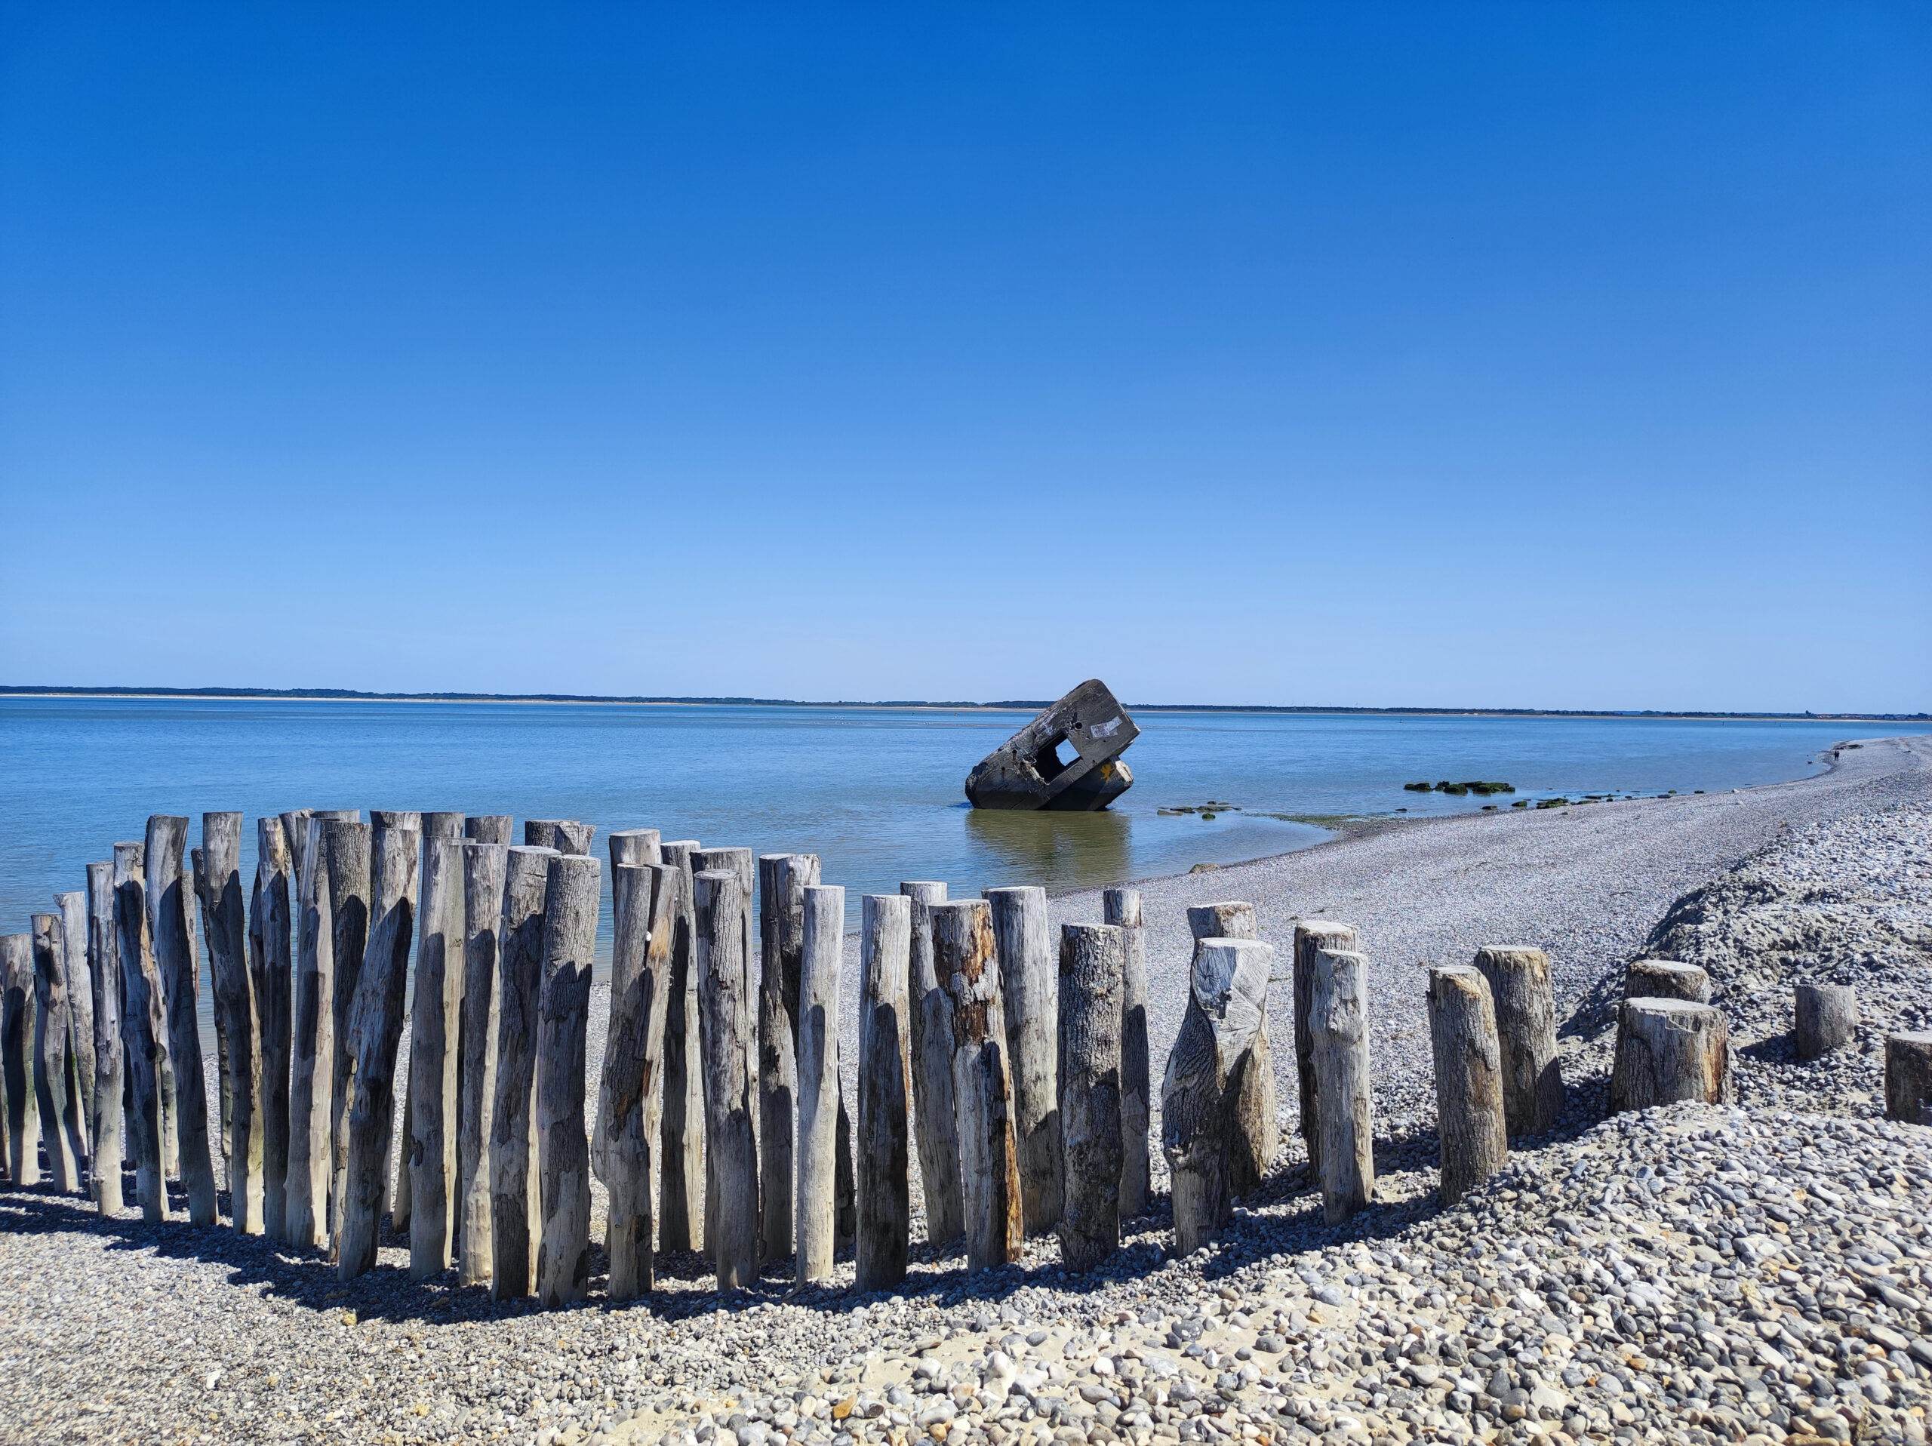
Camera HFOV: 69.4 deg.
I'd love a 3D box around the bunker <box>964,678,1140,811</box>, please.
[{"bbox_3d":[4.520,2.120,65.500,8.000,4.700,6.000,-38,-1,6],"label":"bunker"}]

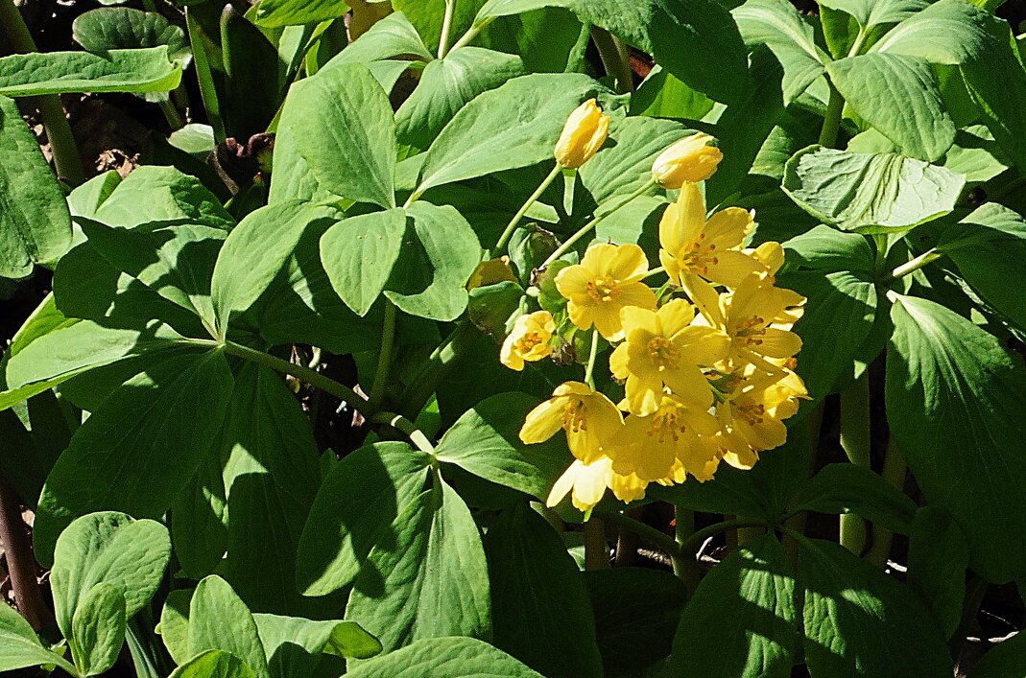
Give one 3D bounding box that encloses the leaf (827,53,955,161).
[{"bbox_3d":[0.080,-0.049,0.970,0.031,0.009,0.018,44,58,11],"label":"leaf"}]

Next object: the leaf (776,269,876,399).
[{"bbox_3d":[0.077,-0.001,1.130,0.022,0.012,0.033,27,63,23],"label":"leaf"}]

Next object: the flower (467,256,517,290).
[{"bbox_3d":[-0.005,-0.014,1.003,0.011,0.009,0.011,14,35,20],"label":"flower"}]

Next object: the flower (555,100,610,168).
[{"bbox_3d":[0.014,-0.041,0.920,0.008,0.015,0.008,28,12,0],"label":"flower"}]

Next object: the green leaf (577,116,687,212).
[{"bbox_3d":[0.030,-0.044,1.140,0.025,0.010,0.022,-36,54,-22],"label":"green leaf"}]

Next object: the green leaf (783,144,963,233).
[{"bbox_3d":[0.076,-0.032,0.960,0.038,0.009,0.027,6,38,3],"label":"green leaf"}]

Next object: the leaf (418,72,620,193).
[{"bbox_3d":[0.001,-0.045,1.025,0.046,0.009,0.024,-25,47,-16],"label":"leaf"}]

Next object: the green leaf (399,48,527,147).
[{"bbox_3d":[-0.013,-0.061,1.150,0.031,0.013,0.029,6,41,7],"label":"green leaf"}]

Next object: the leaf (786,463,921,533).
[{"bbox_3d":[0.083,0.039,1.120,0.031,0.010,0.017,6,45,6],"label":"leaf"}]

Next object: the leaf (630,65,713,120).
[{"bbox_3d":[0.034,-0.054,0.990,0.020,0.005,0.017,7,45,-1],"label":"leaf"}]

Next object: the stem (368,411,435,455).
[{"bbox_3d":[-0.023,0.019,0.925,0.017,0.004,0.004,28,0,15],"label":"stem"}]

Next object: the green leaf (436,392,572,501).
[{"bbox_3d":[-0.002,0.024,0.995,0.031,0.008,0.021,15,58,9],"label":"green leaf"}]

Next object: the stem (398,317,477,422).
[{"bbox_3d":[-0.016,0.007,1.005,0.005,0.025,0.005,40,14,12],"label":"stem"}]

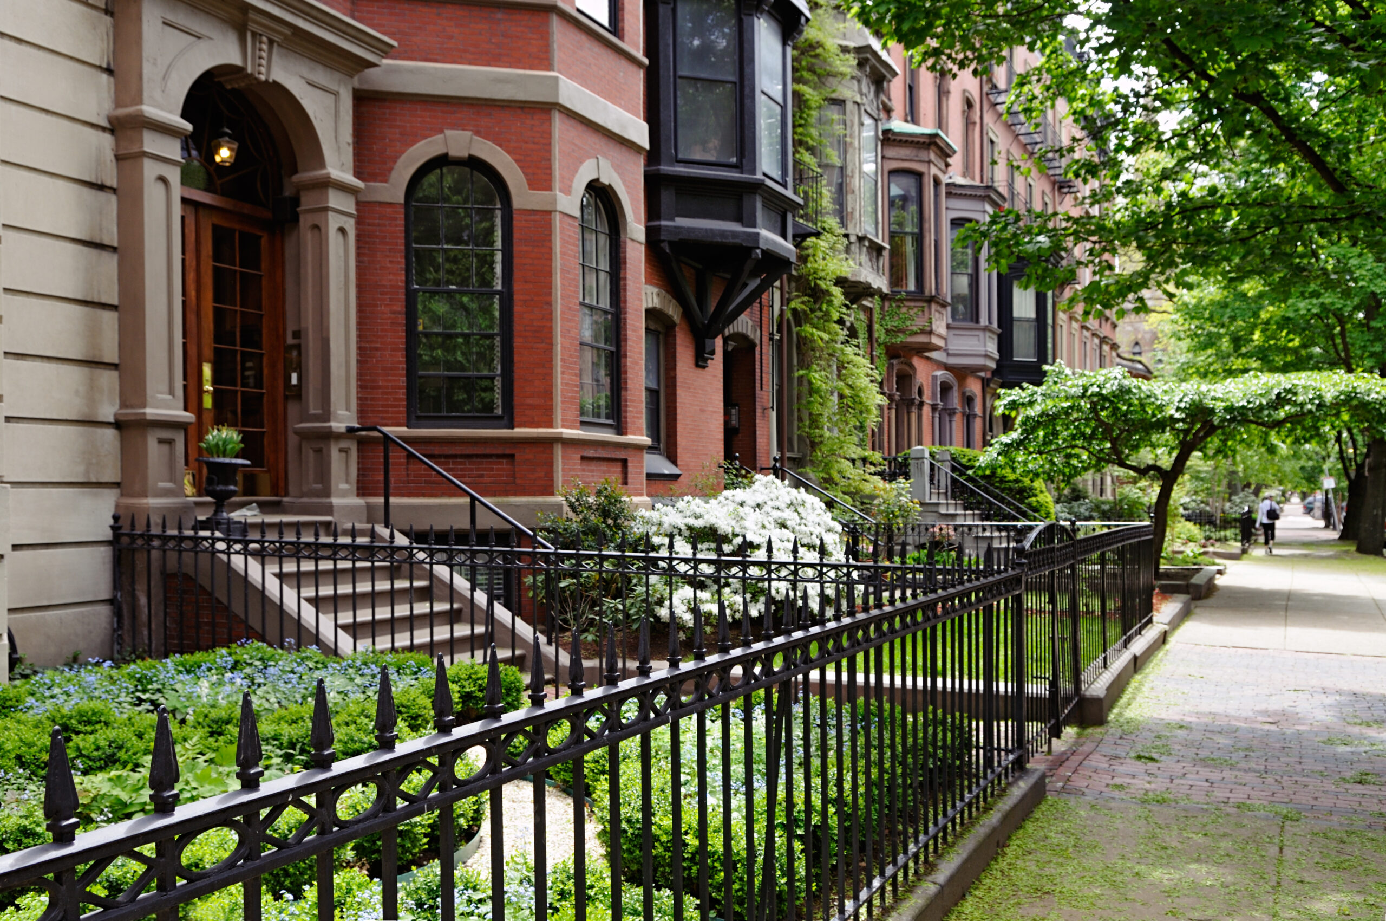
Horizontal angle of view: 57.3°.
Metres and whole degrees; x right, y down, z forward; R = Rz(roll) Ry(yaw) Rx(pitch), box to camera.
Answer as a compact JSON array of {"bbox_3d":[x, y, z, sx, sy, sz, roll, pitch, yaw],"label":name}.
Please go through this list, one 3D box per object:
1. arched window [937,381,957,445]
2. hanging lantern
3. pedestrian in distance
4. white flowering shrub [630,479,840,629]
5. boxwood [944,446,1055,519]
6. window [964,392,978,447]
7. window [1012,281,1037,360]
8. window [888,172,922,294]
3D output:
[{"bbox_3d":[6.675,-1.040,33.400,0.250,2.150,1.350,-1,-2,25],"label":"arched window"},{"bbox_3d":[-4.069,-2.735,11.050,0.190,0.330,0.190,-1,-2,25],"label":"hanging lantern"},{"bbox_3d":[15.345,1.702,33.800,0.580,1.650,0.420,-1,-2,25],"label":"pedestrian in distance"},{"bbox_3d":[0.496,0.962,14.000,2.050,1.600,2.150,-1,-2,25],"label":"white flowering shrub"},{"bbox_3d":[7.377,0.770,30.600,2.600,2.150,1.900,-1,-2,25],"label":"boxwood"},{"bbox_3d":[7.852,-0.993,35.800,0.220,1.850,0.950,-1,-2,25],"label":"window"},{"bbox_3d":[10.907,-4.601,41.700,0.930,2.580,0.180,0,-2,-20],"label":"window"},{"bbox_3d":[4.829,-5.186,28.800,0.860,2.720,0.170,0,-2,-20],"label":"window"}]

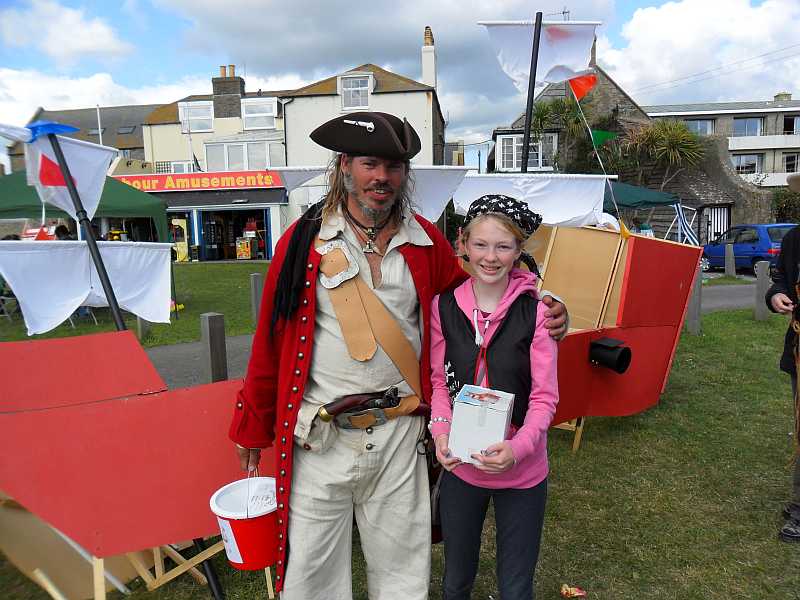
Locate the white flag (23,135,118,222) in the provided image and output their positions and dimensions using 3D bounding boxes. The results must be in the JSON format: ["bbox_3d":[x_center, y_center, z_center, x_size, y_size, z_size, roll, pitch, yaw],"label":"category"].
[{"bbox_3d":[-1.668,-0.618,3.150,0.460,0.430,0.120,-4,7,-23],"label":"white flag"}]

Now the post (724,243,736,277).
[{"bbox_3d":[8.095,-0.995,15.251,0.160,0.820,0.160,5,9,41],"label":"post"}]

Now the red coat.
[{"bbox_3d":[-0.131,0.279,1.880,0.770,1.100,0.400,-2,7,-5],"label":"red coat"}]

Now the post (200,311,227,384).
[{"bbox_3d":[-1.467,0.530,4.951,0.140,0.830,0.140,5,9,42],"label":"post"}]

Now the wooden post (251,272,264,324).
[{"bbox_3d":[-2.069,0.030,9.100,0.145,0.840,0.145,5,9,41],"label":"wooden post"}]

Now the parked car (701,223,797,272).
[{"bbox_3d":[10.119,-1.498,17.766,1.690,1.420,4.150,-1,7,-3],"label":"parked car"}]

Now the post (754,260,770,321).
[{"bbox_3d":[5.350,-0.130,9.199,0.145,0.860,0.145,5,9,41],"label":"post"}]

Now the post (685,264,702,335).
[{"bbox_3d":[3.844,0.020,8.098,0.145,0.880,0.145,5,9,41],"label":"post"}]

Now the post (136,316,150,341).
[{"bbox_3d":[-3.546,0.158,8.600,0.145,0.840,0.145,5,9,41],"label":"post"}]

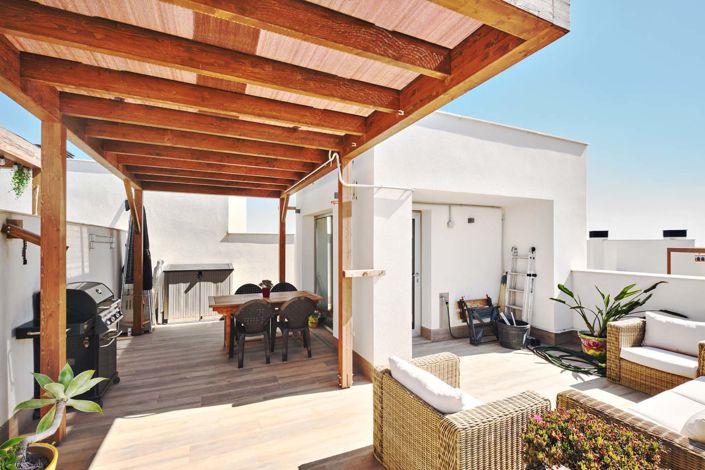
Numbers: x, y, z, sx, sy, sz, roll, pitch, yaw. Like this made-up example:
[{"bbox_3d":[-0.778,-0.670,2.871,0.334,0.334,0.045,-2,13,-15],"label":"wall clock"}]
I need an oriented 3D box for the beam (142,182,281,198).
[{"bbox_3d":[-2.645,-0.922,5.761,2.440,0.250,0.100,0,-1,-24],"label":"beam"}]

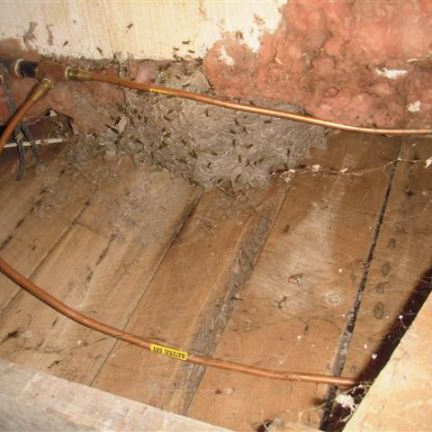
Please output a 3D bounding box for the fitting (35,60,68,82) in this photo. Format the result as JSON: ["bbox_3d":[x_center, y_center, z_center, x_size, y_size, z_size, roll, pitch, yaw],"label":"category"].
[{"bbox_3d":[-0.277,-0.243,1.086,0.067,0.038,0.052,12,49,25],"label":"fitting"}]

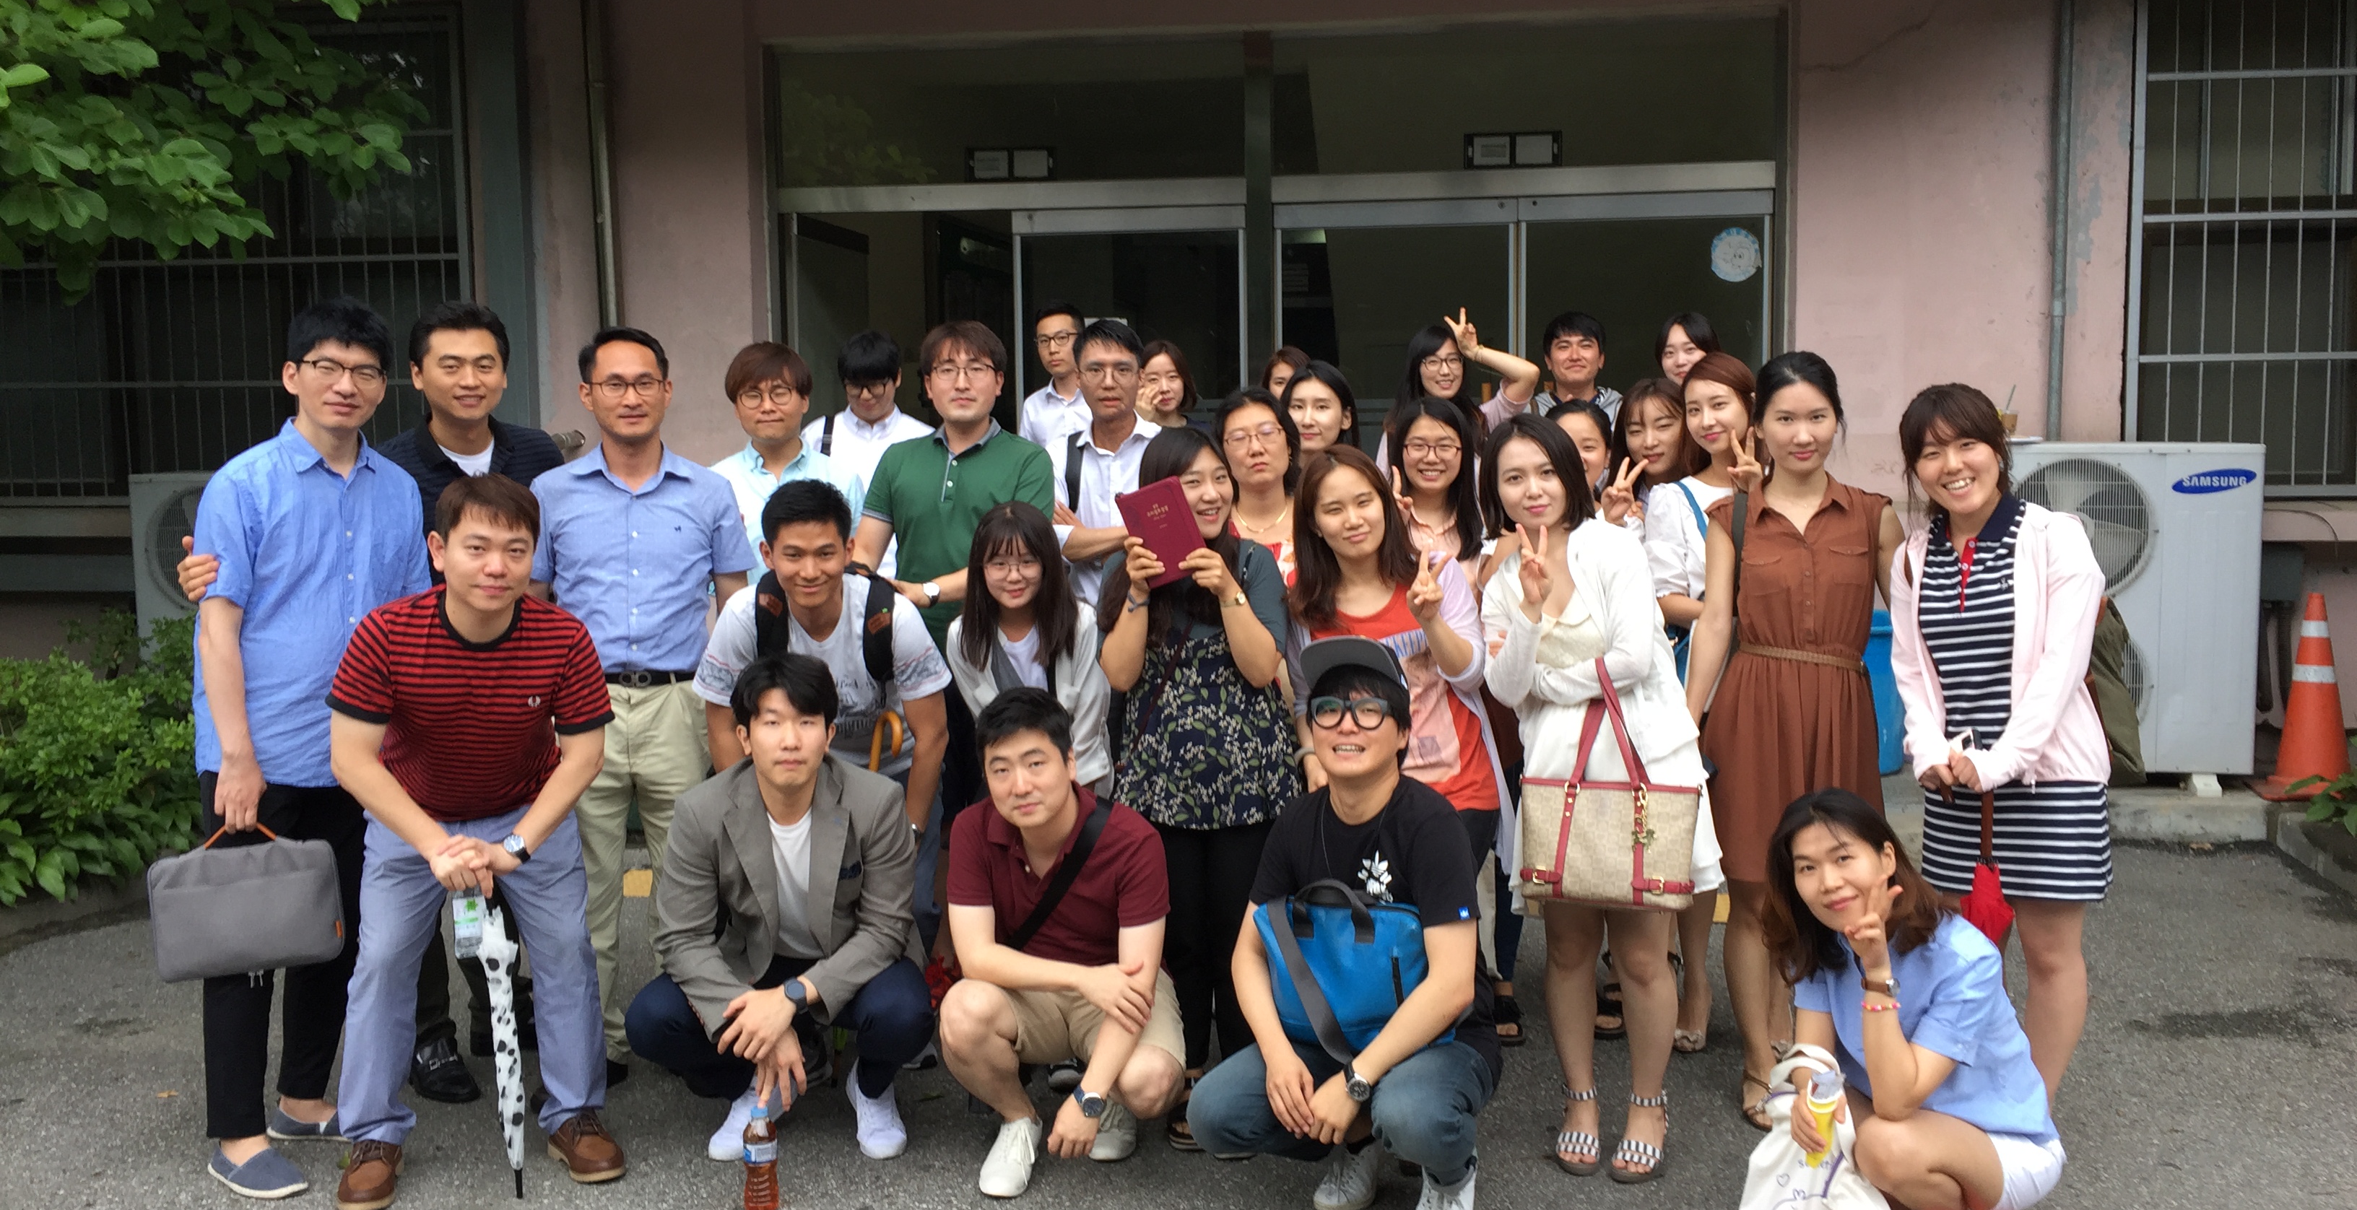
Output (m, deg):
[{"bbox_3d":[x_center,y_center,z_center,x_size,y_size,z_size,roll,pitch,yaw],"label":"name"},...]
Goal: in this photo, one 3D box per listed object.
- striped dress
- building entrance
[{"bbox_3d":[1.695,0.188,4.000,0.375,0.820,0.270,2,6,25],"label":"striped dress"},{"bbox_3d":[0.354,-0.842,8.019,4.036,2.939,0.200,0,5,7],"label":"building entrance"}]

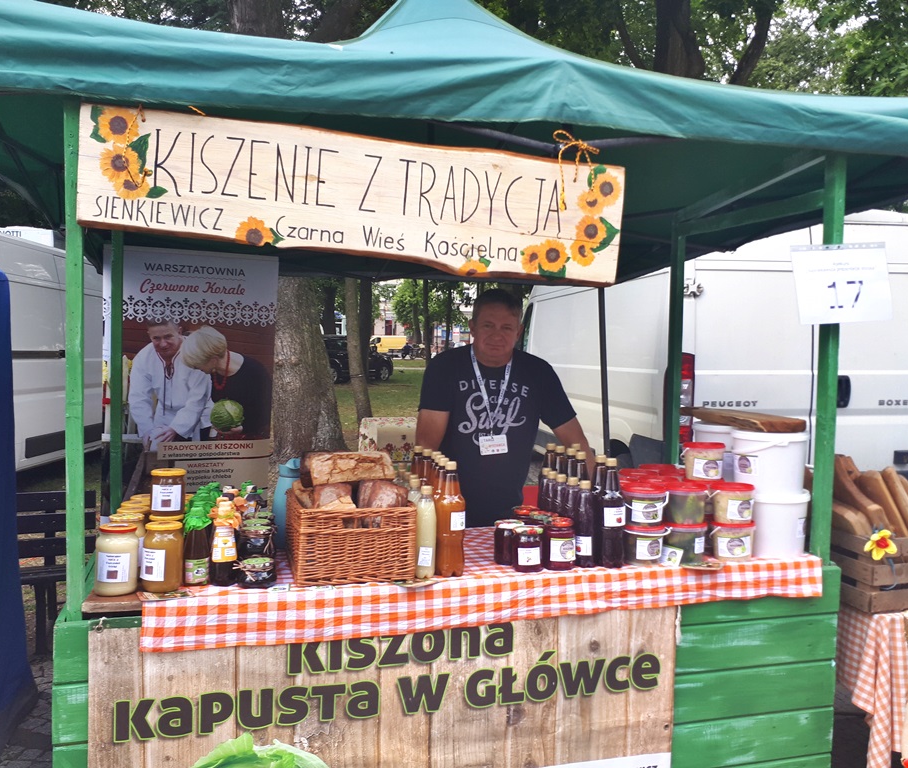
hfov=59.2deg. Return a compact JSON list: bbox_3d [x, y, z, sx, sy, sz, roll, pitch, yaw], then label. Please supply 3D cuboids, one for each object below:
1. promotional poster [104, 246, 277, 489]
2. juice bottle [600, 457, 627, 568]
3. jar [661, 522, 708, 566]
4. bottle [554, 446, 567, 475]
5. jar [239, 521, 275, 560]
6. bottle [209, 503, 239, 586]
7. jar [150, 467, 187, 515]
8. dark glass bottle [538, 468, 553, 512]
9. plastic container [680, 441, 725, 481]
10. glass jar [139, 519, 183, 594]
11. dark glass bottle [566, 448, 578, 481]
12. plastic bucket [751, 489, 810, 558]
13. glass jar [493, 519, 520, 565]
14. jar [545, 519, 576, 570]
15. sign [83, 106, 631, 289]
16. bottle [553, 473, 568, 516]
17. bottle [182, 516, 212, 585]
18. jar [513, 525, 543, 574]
[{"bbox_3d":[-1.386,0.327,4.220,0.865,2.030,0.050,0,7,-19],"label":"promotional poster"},{"bbox_3d":[0.422,0.340,2.125,0.073,0.284,0.073,0,2,-1],"label":"juice bottle"},{"bbox_3d":[0.658,0.449,2.283,0.123,0.112,0.123,1,3,0],"label":"jar"},{"bbox_3d":[0.339,0.357,2.575,0.074,0.308,0.074,1,3,8],"label":"bottle"},{"bbox_3d":[-0.538,0.429,2.182,0.092,0.066,0.092,0,3,-14],"label":"jar"},{"bbox_3d":[-0.570,0.392,1.979,0.070,0.199,0.070,0,2,-16],"label":"bottle"},{"bbox_3d":[-0.737,0.278,2.057,0.087,0.110,0.087,0,3,-15],"label":"jar"},{"bbox_3d":[0.291,0.384,2.505,0.057,0.236,0.057,0,2,-15],"label":"dark glass bottle"},{"bbox_3d":[0.750,0.231,2.390,0.126,0.097,0.126,0,2,3],"label":"plastic container"},{"bbox_3d":[-0.710,0.417,1.944,0.102,0.152,0.102,0,2,0],"label":"glass jar"},{"bbox_3d":[0.348,0.332,2.339,0.073,0.284,0.073,1,2,9],"label":"dark glass bottle"},{"bbox_3d":[0.957,0.411,2.410,0.225,0.187,0.225,1,3,0],"label":"plastic bucket"},{"bbox_3d":[0.155,0.441,2.231,0.082,0.113,0.082,1,3,0],"label":"glass jar"},{"bbox_3d":[0.307,0.459,2.301,0.086,0.133,0.086,1,3,8],"label":"jar"},{"bbox_3d":[-0.195,-0.423,1.860,1.253,0.292,0.030,3,1,-14],"label":"sign"},{"bbox_3d":[0.323,0.398,2.416,0.055,0.244,0.055,1,3,8],"label":"bottle"},{"bbox_3d":[-0.681,0.430,2.115,0.066,0.194,0.066,-1,3,-18],"label":"bottle"},{"bbox_3d":[0.213,0.468,2.274,0.079,0.116,0.079,1,3,6],"label":"jar"}]

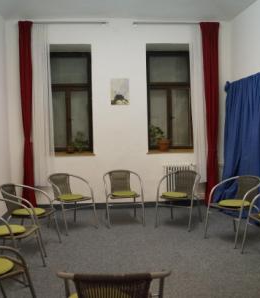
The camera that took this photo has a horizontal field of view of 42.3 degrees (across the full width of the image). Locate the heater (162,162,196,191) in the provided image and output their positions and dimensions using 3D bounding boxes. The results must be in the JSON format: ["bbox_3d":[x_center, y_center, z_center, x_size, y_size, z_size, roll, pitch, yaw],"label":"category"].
[{"bbox_3d":[0.868,0.566,5.850,0.577,0.610,0.140,-2,4,-5],"label":"heater"}]

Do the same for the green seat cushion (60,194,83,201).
[{"bbox_3d":[-0.831,0.680,4.706,0.360,0.045,0.375,-1,4,0],"label":"green seat cushion"}]

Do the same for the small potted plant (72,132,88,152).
[{"bbox_3d":[-0.897,-0.122,6.123,0.303,0.368,0.270,-2,4,-5],"label":"small potted plant"}]

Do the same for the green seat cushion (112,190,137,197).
[{"bbox_3d":[-0.071,0.652,4.878,0.360,0.045,0.375,-1,4,-2],"label":"green seat cushion"}]

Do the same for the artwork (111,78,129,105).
[{"bbox_3d":[-0.164,-0.971,5.741,0.322,0.455,0.025,-2,4,-5],"label":"artwork"}]

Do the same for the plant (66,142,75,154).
[{"bbox_3d":[-1.058,-0.013,6.001,0.144,0.204,0.144,-2,4,-5],"label":"plant"}]

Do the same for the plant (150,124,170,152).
[{"bbox_3d":[0.539,-0.205,6.140,0.388,0.479,0.360,-2,4,-5],"label":"plant"}]

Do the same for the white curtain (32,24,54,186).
[{"bbox_3d":[-1.447,-0.719,5.551,0.390,2.681,0.120,-2,4,-5],"label":"white curtain"}]

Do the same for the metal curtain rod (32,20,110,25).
[{"bbox_3d":[-1.081,-2.065,5.501,1.510,0.030,0.030,-2,4,-5],"label":"metal curtain rod"}]

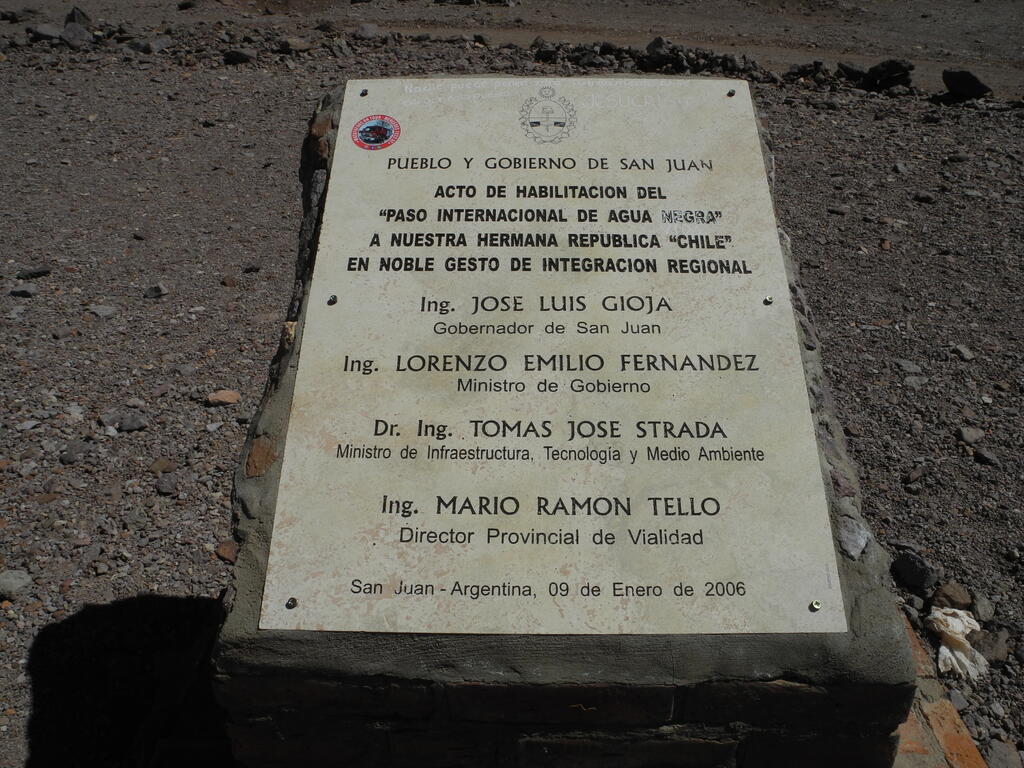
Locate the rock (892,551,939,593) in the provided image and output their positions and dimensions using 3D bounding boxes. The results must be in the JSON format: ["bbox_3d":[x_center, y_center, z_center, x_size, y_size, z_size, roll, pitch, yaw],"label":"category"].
[{"bbox_3d":[0.952,0.442,1.954,0.103,0.081,0.093,17,34,28],"label":"rock"}]

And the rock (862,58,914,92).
[{"bbox_3d":[3.452,-2.846,7.615,0.437,0.297,0.328,12,31,20],"label":"rock"}]

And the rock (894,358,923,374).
[{"bbox_3d":[1.368,-0.060,2.858,0.090,0.038,0.070,0,30,0],"label":"rock"}]

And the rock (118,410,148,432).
[{"bbox_3d":[-1.161,0.115,2.538,0.086,0.055,0.065,0,30,0],"label":"rock"}]

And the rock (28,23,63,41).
[{"bbox_3d":[-5.554,-4.194,9.875,0.348,0.188,0.261,0,30,0],"label":"rock"}]

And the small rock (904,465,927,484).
[{"bbox_3d":[1.133,0.252,2.318,0.052,0.046,0.042,0,30,0],"label":"small rock"}]

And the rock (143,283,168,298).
[{"bbox_3d":[-1.497,-0.393,3.479,0.104,0.051,0.083,-13,32,-22],"label":"rock"}]

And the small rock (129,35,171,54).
[{"bbox_3d":[-4.244,-3.975,9.698,0.467,0.237,0.327,-11,31,-19],"label":"small rock"}]

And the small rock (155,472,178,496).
[{"bbox_3d":[-0.952,0.277,2.282,0.063,0.050,0.057,-14,32,-23],"label":"small rock"}]

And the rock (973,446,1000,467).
[{"bbox_3d":[1.366,0.213,2.382,0.067,0.050,0.053,0,30,0],"label":"rock"}]

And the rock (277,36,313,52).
[{"bbox_3d":[-2.605,-4.066,9.921,0.410,0.179,0.307,-7,30,-12],"label":"rock"}]

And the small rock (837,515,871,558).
[{"bbox_3d":[0.432,0.193,1.047,0.042,0.045,0.050,0,29,0],"label":"small rock"}]

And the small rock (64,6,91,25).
[{"bbox_3d":[-5.642,-4.759,10.771,0.305,0.272,0.244,0,30,0],"label":"small rock"}]

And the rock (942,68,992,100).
[{"bbox_3d":[3.779,-2.486,6.876,0.374,0.230,0.243,0,30,0],"label":"rock"}]

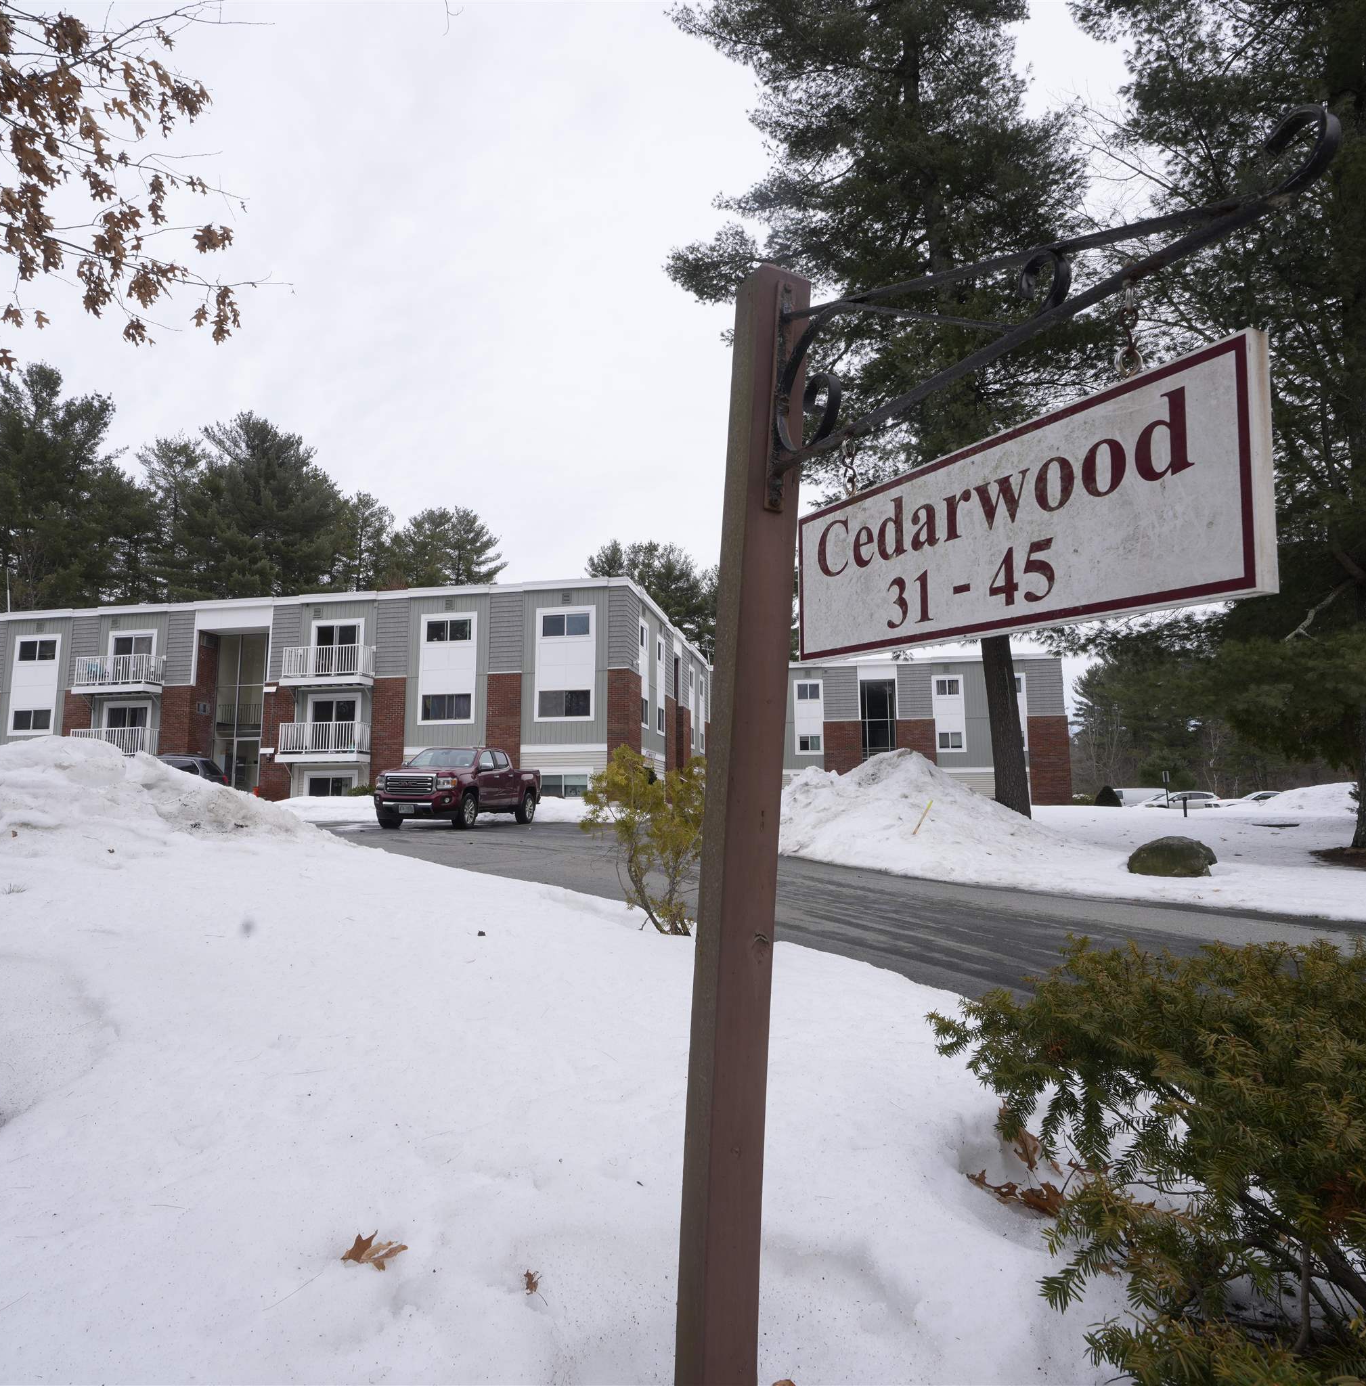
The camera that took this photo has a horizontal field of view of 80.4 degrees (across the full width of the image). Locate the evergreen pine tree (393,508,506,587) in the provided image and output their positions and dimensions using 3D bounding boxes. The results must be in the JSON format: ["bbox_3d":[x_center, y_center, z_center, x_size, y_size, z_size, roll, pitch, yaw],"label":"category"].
[{"bbox_3d":[-17.661,-2.938,60.783,8.200,22.756,8.200,0,-7,0],"label":"evergreen pine tree"}]

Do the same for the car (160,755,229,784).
[{"bbox_3d":[-14.196,2.407,20.195,1.840,1.720,4.720,-5,-8,33],"label":"car"}]

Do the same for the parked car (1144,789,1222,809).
[{"bbox_3d":[32.554,7.175,52.507,4.500,1.530,1.800,-3,-7,22],"label":"parked car"}]

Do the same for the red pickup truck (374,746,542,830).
[{"bbox_3d":[-5.150,2.250,19.450,1.890,1.790,5.480,-1,-7,10],"label":"red pickup truck"}]

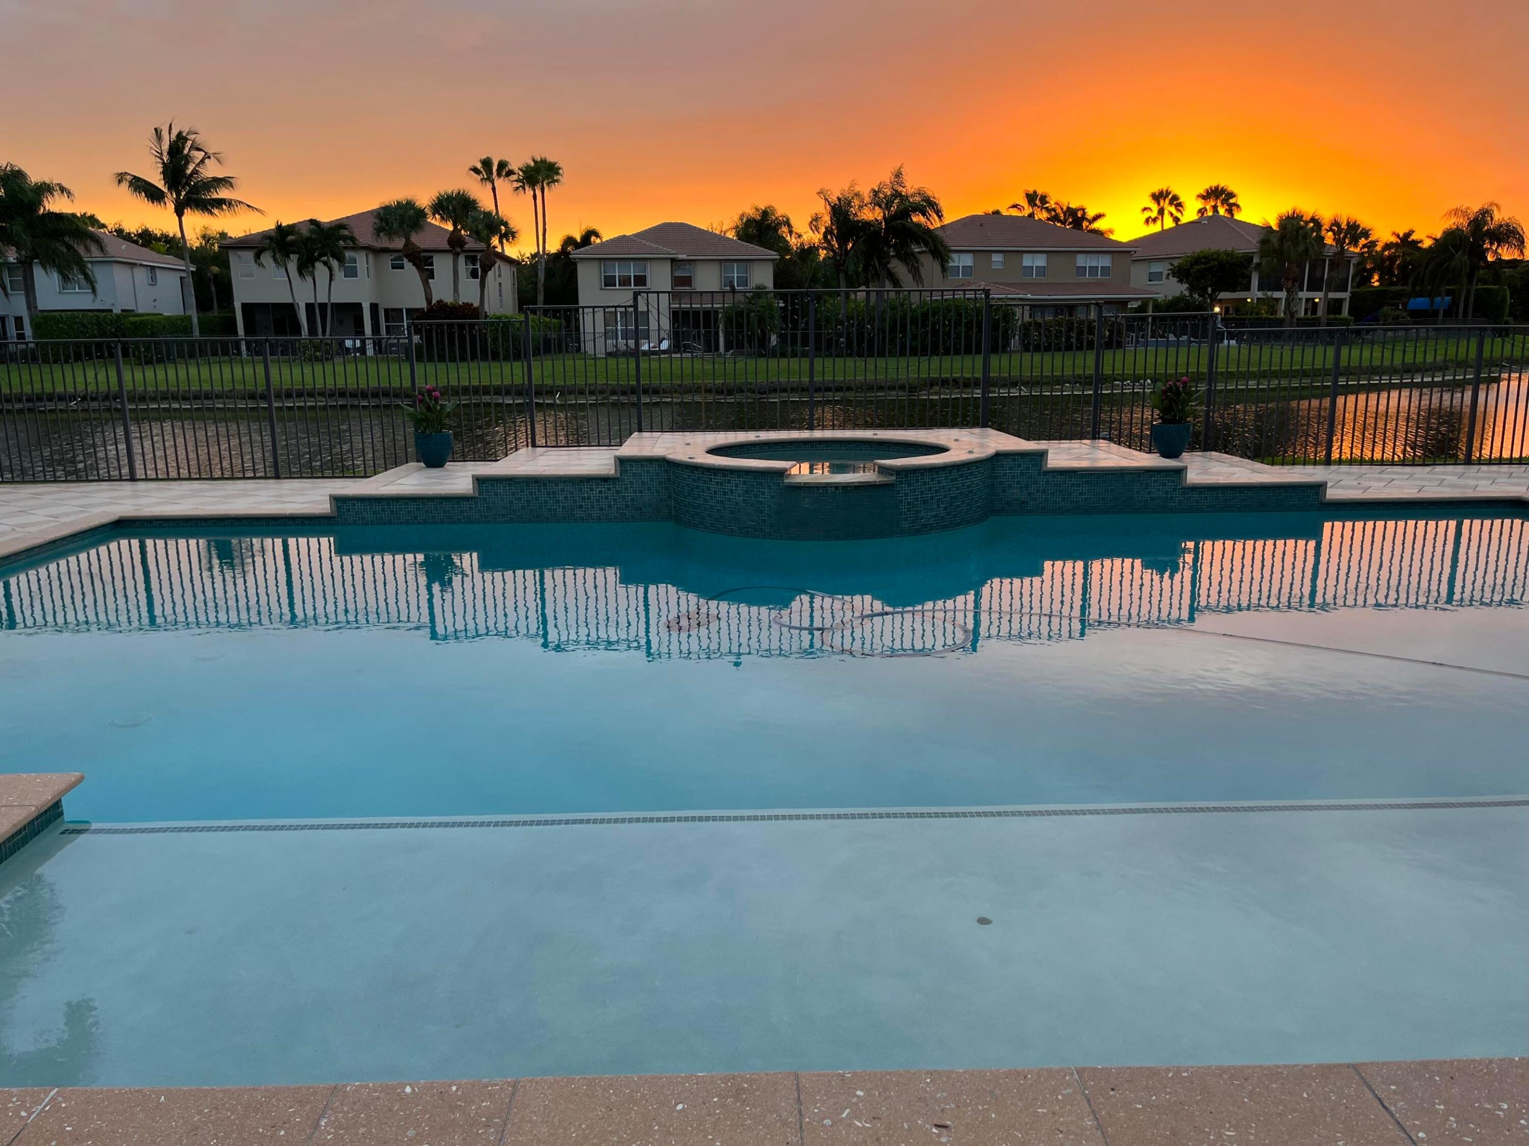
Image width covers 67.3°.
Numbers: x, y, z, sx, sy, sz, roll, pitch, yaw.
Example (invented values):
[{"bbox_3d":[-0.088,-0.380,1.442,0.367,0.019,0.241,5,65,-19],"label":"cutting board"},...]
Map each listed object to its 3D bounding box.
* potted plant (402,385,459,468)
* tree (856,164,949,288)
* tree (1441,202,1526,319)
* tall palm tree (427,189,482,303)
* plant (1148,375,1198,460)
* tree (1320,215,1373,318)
[{"bbox_3d":[-3.545,-1.564,12.214,0.585,0.865,0.526,-4,12,-16],"label":"potted plant"},{"bbox_3d":[7.059,-15.977,59.039,4.840,9.376,4.840,1,12,7],"label":"tree"},{"bbox_3d":[49.472,-21.073,79.430,4.995,8.835,4.745,7,14,31],"label":"tree"},{"bbox_3d":[-15.185,-14.725,56.756,2.609,8.107,2.609,-4,12,-14],"label":"tall palm tree"},{"bbox_3d":[4.392,-1.681,12.342,0.508,0.875,0.508,4,13,19],"label":"plant"},{"bbox_3d":[36.516,-18.668,72.436,3.030,7.427,3.030,5,13,26],"label":"tree"}]

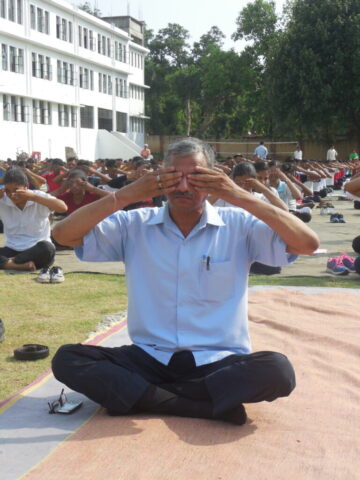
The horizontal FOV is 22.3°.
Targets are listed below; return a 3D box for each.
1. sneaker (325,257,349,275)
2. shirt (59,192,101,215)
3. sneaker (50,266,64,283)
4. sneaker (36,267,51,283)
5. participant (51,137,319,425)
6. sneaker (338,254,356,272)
[{"bbox_3d":[1.099,0.180,6.375,0.090,0.095,0.250,-1,5,-16],"label":"sneaker"},{"bbox_3d":[-0.891,-0.210,8.116,0.440,0.480,0.260,0,5,0],"label":"shirt"},{"bbox_3d":[-0.800,0.216,5.993,0.092,0.088,0.260,0,5,-5],"label":"sneaker"},{"bbox_3d":[-0.892,0.216,5.993,0.092,0.088,0.260,0,5,0],"label":"sneaker"},{"bbox_3d":[0.013,0.107,2.905,0.820,0.840,0.520,0,5,5],"label":"participant"},{"bbox_3d":[1.192,0.175,6.435,0.090,0.095,0.250,-2,5,-20],"label":"sneaker"}]

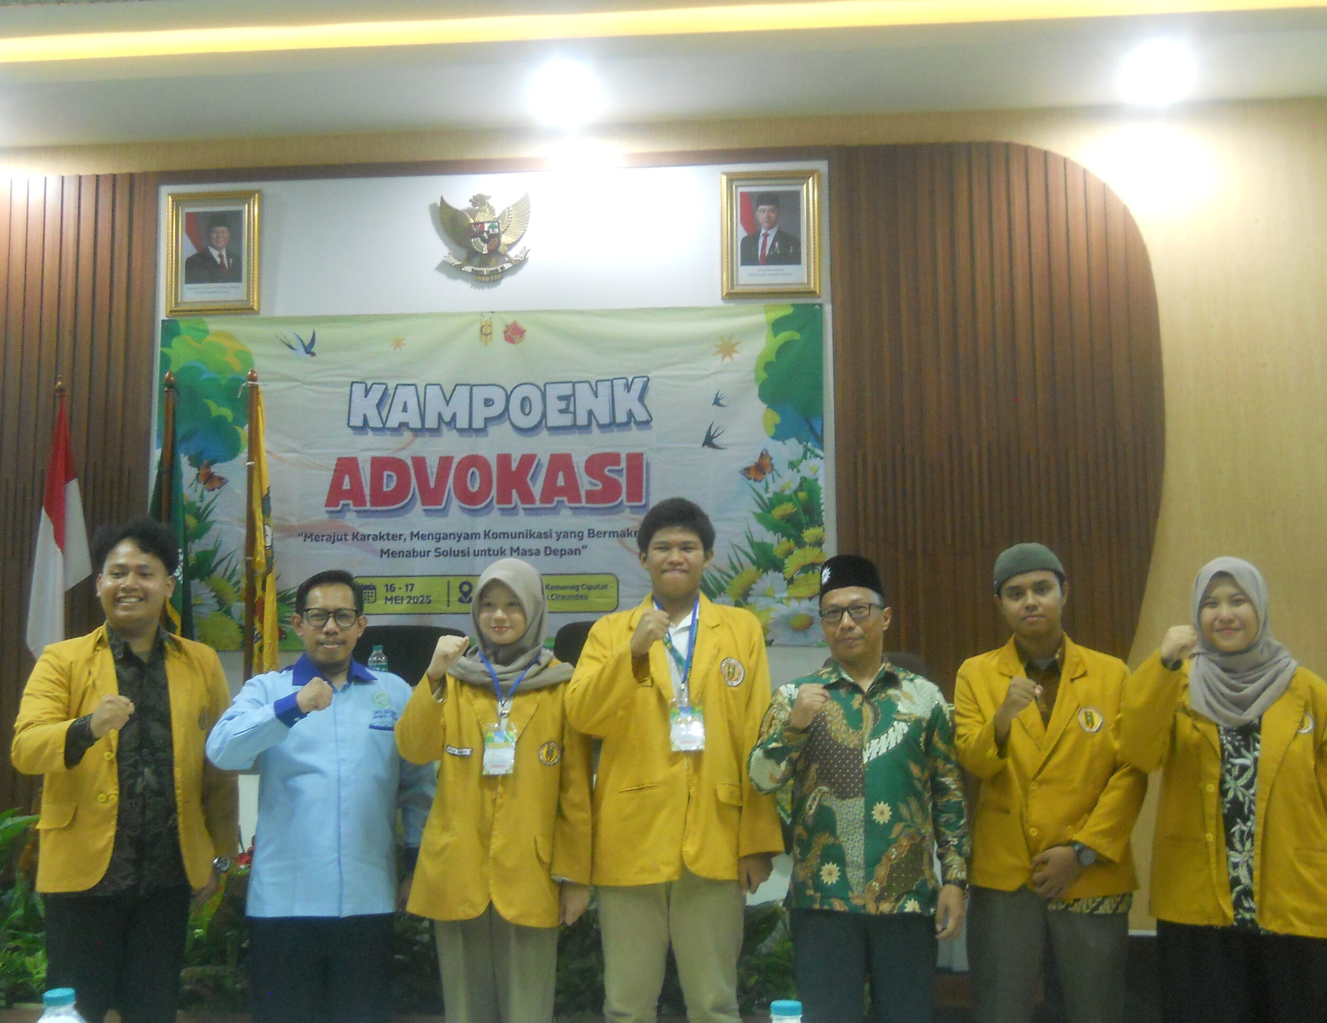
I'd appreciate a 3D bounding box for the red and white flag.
[{"bbox_3d":[-2.585,0.105,6.905,0.270,1.233,0.200,-1,-7,5],"label":"red and white flag"}]

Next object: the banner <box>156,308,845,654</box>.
[{"bbox_3d":[-0.790,-0.145,7.144,3.000,1.505,0.030,-1,-7,5],"label":"banner"}]

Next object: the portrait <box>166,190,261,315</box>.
[{"bbox_3d":[-2.044,-1.173,7.359,0.434,0.577,0.040,-1,-4,5],"label":"portrait"}]

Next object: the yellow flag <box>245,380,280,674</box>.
[{"bbox_3d":[-1.625,0.092,6.534,0.140,1.260,0.140,-1,-7,5],"label":"yellow flag"}]

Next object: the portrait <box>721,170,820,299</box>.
[{"bbox_3d":[0.476,-1.222,7.149,0.434,0.579,0.040,-1,-4,5],"label":"portrait"}]

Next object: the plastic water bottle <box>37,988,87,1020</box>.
[{"bbox_3d":[-0.597,0.586,1.587,0.065,0.220,0.065,-1,-7,5],"label":"plastic water bottle"}]

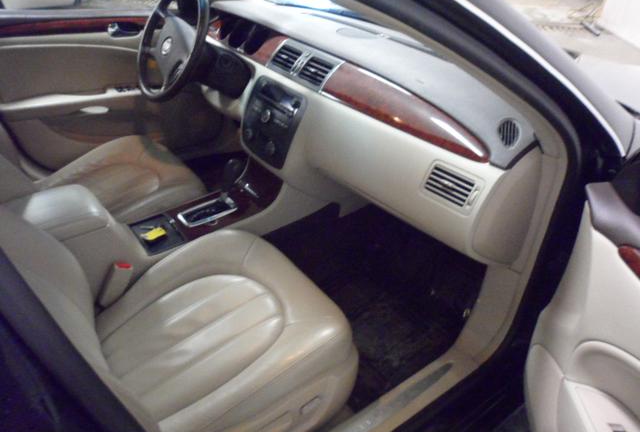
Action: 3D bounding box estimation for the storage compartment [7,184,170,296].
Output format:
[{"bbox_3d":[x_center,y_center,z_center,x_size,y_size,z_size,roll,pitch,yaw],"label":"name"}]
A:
[{"bbox_3d":[-0.602,0.081,1.170,0.340,0.220,0.235,-23,39,-30],"label":"storage compartment"}]

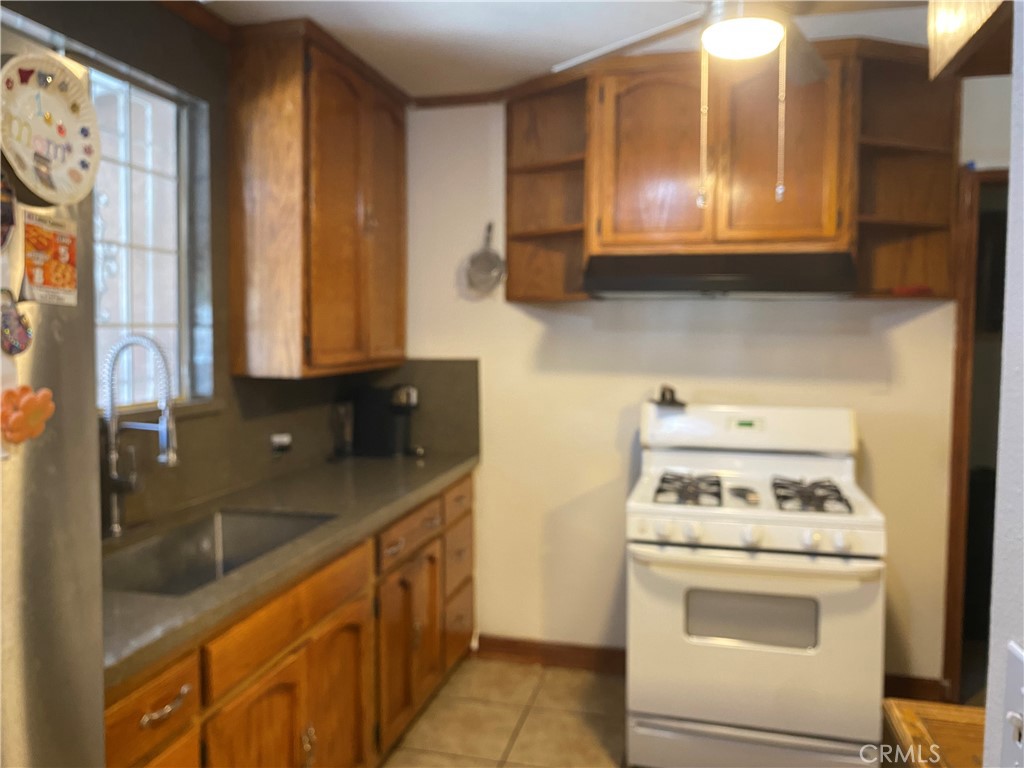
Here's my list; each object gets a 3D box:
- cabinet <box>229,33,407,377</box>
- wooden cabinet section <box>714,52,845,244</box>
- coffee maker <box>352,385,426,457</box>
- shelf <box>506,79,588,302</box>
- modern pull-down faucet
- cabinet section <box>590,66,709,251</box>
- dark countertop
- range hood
[{"bbox_3d":[-0.686,-0.624,2.941,0.269,1.139,0.916,1,4,13],"label":"cabinet"},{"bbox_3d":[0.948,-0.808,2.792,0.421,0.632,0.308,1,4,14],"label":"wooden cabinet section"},{"bbox_3d":[-0.529,0.163,3.313,0.292,0.307,0.158,1,4,13],"label":"coffee maker"},{"bbox_3d":[0.128,-0.751,3.053,0.386,0.842,0.302,1,4,13],"label":"shelf"},{"bbox_3d":[-0.963,0.142,1.975,0.203,0.525,0.079,2,4,25],"label":"modern pull-down faucet"},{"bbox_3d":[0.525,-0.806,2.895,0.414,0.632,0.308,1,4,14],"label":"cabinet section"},{"bbox_3d":[-0.687,0.402,2.344,0.584,0.043,2.208,1,4,13],"label":"dark countertop"},{"bbox_3d":[0.748,-0.400,2.850,0.911,0.143,0.455,1,4,13],"label":"range hood"}]

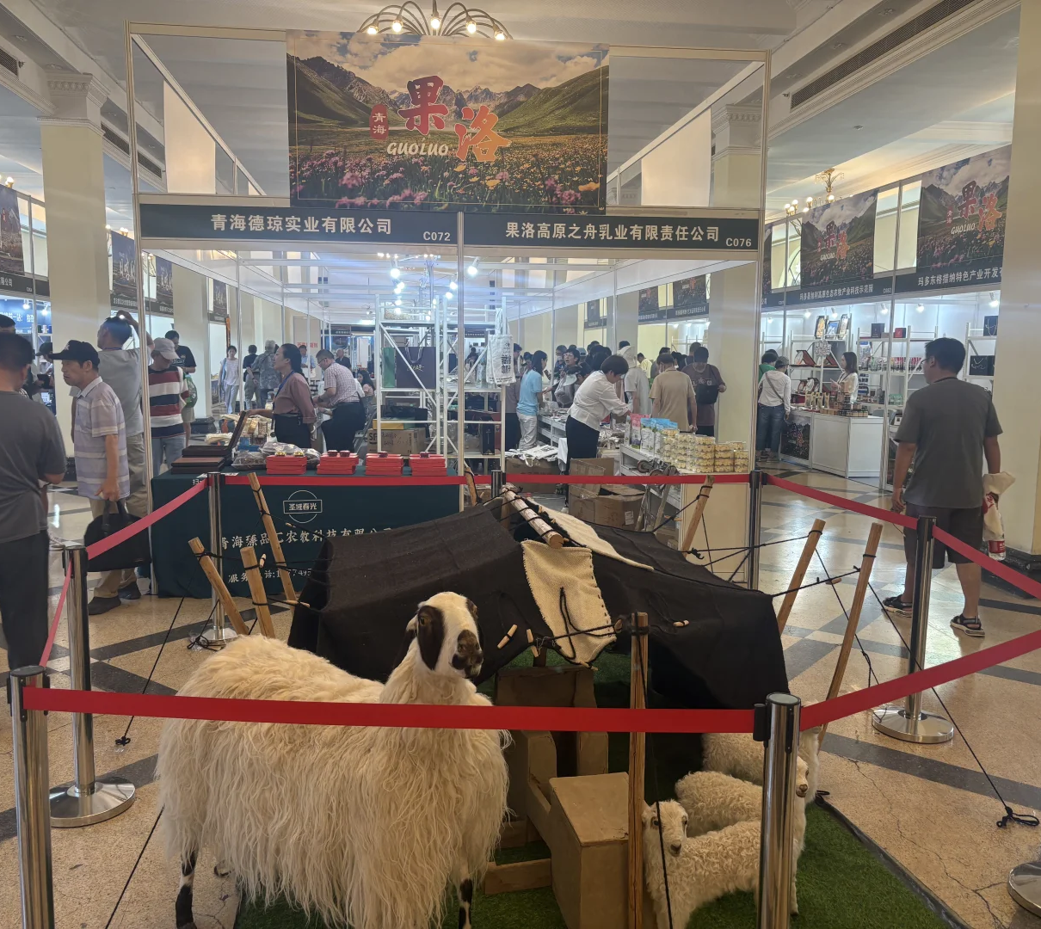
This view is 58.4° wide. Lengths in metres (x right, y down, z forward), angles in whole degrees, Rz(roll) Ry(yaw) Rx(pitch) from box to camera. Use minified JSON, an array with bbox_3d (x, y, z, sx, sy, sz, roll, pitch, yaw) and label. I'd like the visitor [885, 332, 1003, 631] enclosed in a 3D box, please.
[{"bbox_3d":[2.467,0.106,5.475,0.580,1.660,0.500,-1,7,-9],"label":"visitor"}]

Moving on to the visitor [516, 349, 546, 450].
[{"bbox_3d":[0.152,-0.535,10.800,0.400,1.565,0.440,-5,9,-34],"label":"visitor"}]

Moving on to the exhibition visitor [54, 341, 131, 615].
[{"bbox_3d":[-2.561,0.058,5.680,0.490,1.620,0.430,7,10,44],"label":"exhibition visitor"}]

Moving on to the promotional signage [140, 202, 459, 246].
[{"bbox_3d":[-1.342,-1.478,5.738,1.940,0.215,0.050,0,7,-6],"label":"promotional signage"}]

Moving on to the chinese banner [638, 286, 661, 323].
[{"bbox_3d":[2.803,-3.814,20.624,0.050,1.140,2.000,-1,7,-8],"label":"chinese banner"}]

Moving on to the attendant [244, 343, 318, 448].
[{"bbox_3d":[-2.051,-0.223,8.000,0.600,1.610,0.480,-1,7,-11],"label":"attendant"}]

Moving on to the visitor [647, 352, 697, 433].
[{"bbox_3d":[1.617,-0.413,9.900,0.530,1.570,0.360,-1,7,-9],"label":"visitor"}]

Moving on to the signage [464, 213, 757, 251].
[{"bbox_3d":[0.607,-1.528,6.110,1.950,0.205,0.040,-1,7,-8],"label":"signage"}]

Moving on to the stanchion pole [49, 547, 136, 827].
[{"bbox_3d":[-1.504,0.735,3.187,0.320,0.912,0.320,0,7,-7],"label":"stanchion pole"}]

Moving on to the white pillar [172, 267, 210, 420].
[{"bbox_3d":[-6.019,-2.873,17.060,0.570,4.600,0.590,0,7,-7],"label":"white pillar"}]

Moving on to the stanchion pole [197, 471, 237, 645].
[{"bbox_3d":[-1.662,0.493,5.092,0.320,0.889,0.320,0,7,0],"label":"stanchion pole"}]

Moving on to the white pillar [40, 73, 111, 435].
[{"bbox_3d":[-5.194,-2.131,11.031,0.580,4.620,0.610,0,7,-7],"label":"white pillar"}]

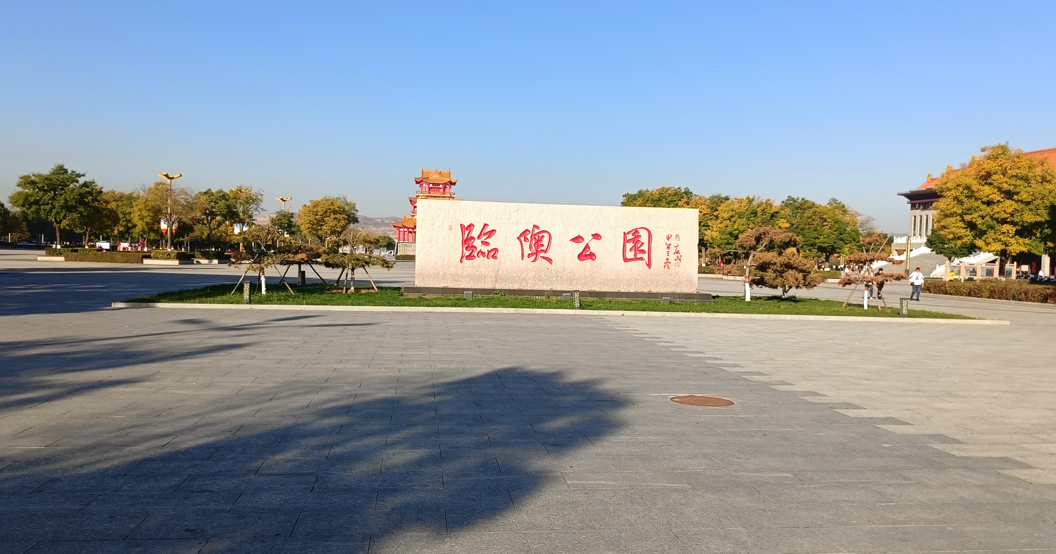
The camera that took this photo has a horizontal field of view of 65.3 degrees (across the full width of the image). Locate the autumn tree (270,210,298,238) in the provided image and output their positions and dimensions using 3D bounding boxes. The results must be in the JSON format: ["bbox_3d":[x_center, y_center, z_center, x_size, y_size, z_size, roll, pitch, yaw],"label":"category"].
[{"bbox_3d":[-31.965,-5.634,108.000,3.900,6.360,3.900,1,1,-8],"label":"autumn tree"}]

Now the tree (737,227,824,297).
[{"bbox_3d":[10.869,-0.628,35.464,3.733,3.115,3.300,2,1,0],"label":"tree"}]

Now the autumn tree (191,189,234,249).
[{"bbox_3d":[-33.034,-5.557,86.000,4.900,7.410,5.000,1,1,-8],"label":"autumn tree"}]

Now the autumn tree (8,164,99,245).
[{"bbox_3d":[-46.034,-6.530,80.000,8.600,8.810,8.200,1,1,-8],"label":"autumn tree"}]

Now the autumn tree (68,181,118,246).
[{"bbox_3d":[-50.665,-6.700,95.894,5.769,9.160,6.000,2,1,0],"label":"autumn tree"}]

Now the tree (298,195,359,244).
[{"bbox_3d":[-27.421,-6.514,112.893,8.375,9.235,7.800,2,1,0],"label":"tree"}]

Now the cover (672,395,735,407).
[{"bbox_3d":[2.075,1.485,9.773,0.768,0.040,0.768,2,1,0],"label":"cover"}]

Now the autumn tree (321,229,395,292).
[{"bbox_3d":[-6.836,-0.708,32.972,2.942,2.450,2.800,2,1,0],"label":"autumn tree"}]

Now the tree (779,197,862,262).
[{"bbox_3d":[31.166,-4.128,87.899,8.902,8.730,8.000,2,1,0],"label":"tree"}]

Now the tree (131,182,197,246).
[{"bbox_3d":[-34.193,-5.324,77.500,6.300,7.280,6.100,1,1,-8],"label":"tree"}]

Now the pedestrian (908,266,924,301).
[{"bbox_3d":[19.935,0.345,42.280,0.700,1.695,0.500,2,1,21],"label":"pedestrian"}]

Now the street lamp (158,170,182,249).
[{"bbox_3d":[-38.205,-6.360,87.888,2.556,9.710,2.200,2,1,0],"label":"street lamp"}]

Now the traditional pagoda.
[{"bbox_3d":[-22.311,-14.913,198.000,20.500,22.330,20.000,1,1,-9],"label":"traditional pagoda"}]

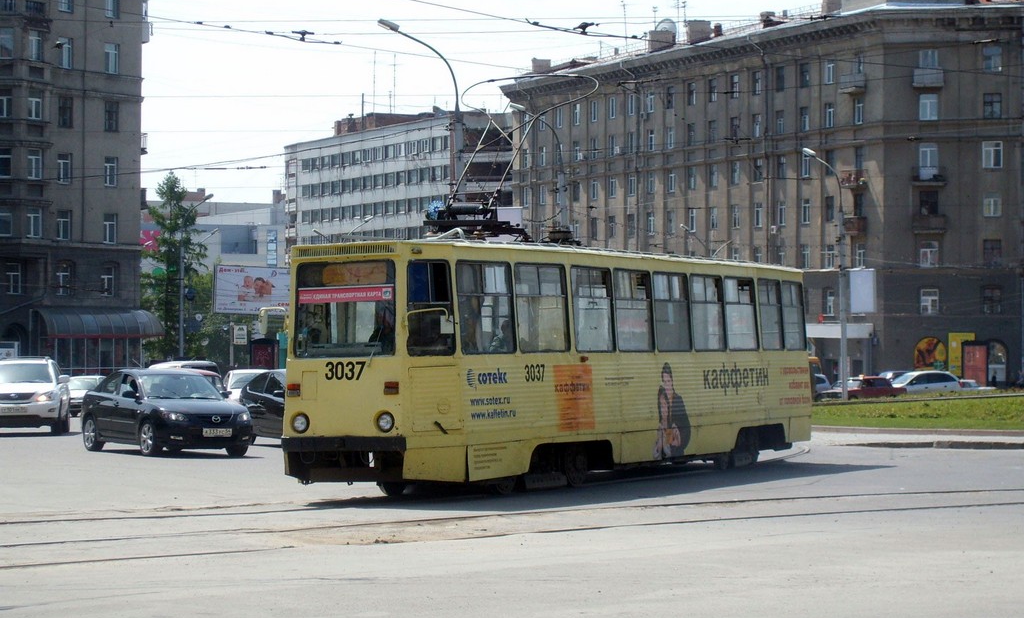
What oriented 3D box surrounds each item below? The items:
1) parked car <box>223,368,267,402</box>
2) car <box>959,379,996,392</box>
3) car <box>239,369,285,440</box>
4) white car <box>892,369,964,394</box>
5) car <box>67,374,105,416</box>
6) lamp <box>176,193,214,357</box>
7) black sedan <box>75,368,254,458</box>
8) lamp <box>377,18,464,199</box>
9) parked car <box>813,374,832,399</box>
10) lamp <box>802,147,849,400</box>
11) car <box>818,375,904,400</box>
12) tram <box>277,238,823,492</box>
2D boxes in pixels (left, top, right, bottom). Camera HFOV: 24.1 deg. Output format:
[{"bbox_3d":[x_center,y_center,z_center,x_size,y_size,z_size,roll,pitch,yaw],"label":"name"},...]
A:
[{"bbox_3d":[-5.780,2.180,55.500,1.700,1.460,4.300,0,-1,-13],"label":"parked car"},{"bbox_3d":[26.100,4.860,140.000,4.200,1.420,1.660,-1,-1,38],"label":"car"},{"bbox_3d":[-3.680,1.910,45.600,1.780,1.450,4.550,1,-1,-23],"label":"car"},{"bbox_3d":[18.900,3.680,113.000,4.400,1.520,1.760,1,-1,-23],"label":"white car"},{"bbox_3d":[-14.300,2.870,79.500,1.680,1.420,4.300,0,-1,4],"label":"car"},{"bbox_3d":[-15.369,-0.595,117.000,1.800,10.090,0.380,0,-1,0],"label":"lamp"},{"bbox_3d":[-5.980,1.765,41.400,1.760,1.465,4.490,1,-1,-31],"label":"black sedan"},{"bbox_3d":[-2.368,-2.221,62.000,2.300,10.643,0.380,0,-1,3],"label":"lamp"},{"bbox_3d":[14.400,4.200,125.000,4.250,1.500,1.720,0,-1,-20],"label":"parked car"},{"bbox_3d":[12.570,-1.345,96.000,1.950,10.251,0.380,0,-1,0],"label":"lamp"},{"bbox_3d":[15.900,3.790,108.000,4.130,1.450,1.630,1,-1,-33],"label":"car"},{"bbox_3d":[1.244,0.846,34.834,2.550,3.180,14.850,-2,-1,26],"label":"tram"}]

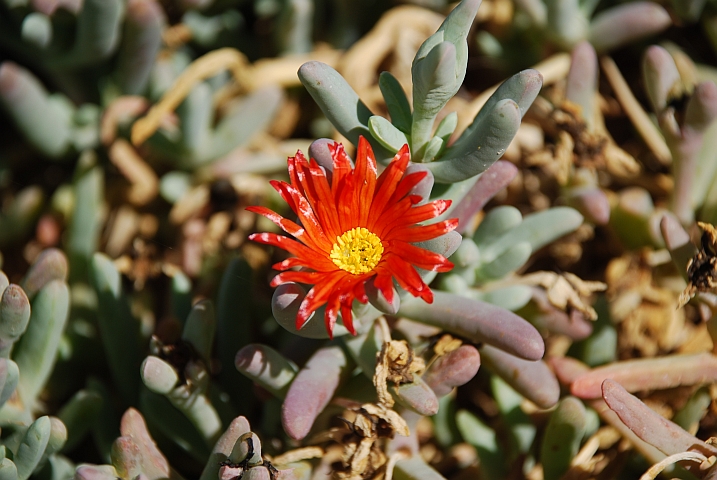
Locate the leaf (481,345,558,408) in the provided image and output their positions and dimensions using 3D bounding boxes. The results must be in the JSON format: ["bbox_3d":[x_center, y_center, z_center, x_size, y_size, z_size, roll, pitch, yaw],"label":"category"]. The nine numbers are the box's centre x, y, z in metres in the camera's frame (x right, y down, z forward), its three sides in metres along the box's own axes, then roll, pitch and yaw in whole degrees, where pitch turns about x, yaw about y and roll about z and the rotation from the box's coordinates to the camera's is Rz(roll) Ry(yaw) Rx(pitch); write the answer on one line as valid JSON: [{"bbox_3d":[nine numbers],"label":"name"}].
[{"bbox_3d":[0.031,0.026,0.811,0.020,0.008,0.008,37,90,17],"label":"leaf"}]

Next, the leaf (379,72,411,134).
[{"bbox_3d":[0.008,-0.025,0.766,0.003,0.003,0.015,-23,75,1],"label":"leaf"}]

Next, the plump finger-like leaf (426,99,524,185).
[{"bbox_3d":[0.023,-0.020,0.802,0.009,0.021,0.008,53,28,0],"label":"plump finger-like leaf"}]

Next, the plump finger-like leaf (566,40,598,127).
[{"bbox_3d":[0.046,-0.030,0.816,0.006,0.023,0.005,-2,35,3],"label":"plump finger-like leaf"}]

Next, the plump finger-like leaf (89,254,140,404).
[{"bbox_3d":[-0.050,0.019,0.834,0.008,0.032,0.007,-13,16,-4],"label":"plump finger-like leaf"}]

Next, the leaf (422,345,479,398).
[{"bbox_3d":[0.017,0.026,0.772,0.006,0.020,0.006,55,42,2],"label":"leaf"}]

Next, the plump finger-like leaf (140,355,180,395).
[{"bbox_3d":[-0.040,0.027,0.804,0.007,0.010,0.007,-43,45,-3],"label":"plump finger-like leaf"}]

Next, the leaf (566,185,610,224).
[{"bbox_3d":[0.046,-0.008,0.810,0.006,0.005,0.015,-42,39,3],"label":"leaf"}]

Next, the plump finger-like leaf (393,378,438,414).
[{"bbox_3d":[0.011,0.030,0.796,0.013,0.006,0.006,37,89,28],"label":"plump finger-like leaf"}]

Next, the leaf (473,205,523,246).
[{"bbox_3d":[0.028,-0.002,0.824,0.007,0.016,0.007,41,49,1],"label":"leaf"}]

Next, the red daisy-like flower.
[{"bbox_3d":[-0.001,0.000,0.799,0.041,0.017,0.041,0,68,4],"label":"red daisy-like flower"}]

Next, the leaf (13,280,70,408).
[{"bbox_3d":[-0.064,0.021,0.816,0.008,0.027,0.008,13,19,-4],"label":"leaf"}]

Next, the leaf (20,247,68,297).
[{"bbox_3d":[-0.062,0.011,0.796,0.006,0.022,0.005,13,27,-4],"label":"leaf"}]

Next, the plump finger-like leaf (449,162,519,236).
[{"bbox_3d":[0.024,-0.008,0.780,0.005,0.020,0.005,41,18,1],"label":"plump finger-like leaf"}]

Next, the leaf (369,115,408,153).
[{"bbox_3d":[0.006,-0.019,0.758,0.004,0.012,0.003,-46,30,1],"label":"leaf"}]

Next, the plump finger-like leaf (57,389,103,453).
[{"bbox_3d":[-0.058,0.037,0.825,0.007,0.016,0.007,28,34,-2],"label":"plump finger-like leaf"}]

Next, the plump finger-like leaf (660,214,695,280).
[{"bbox_3d":[0.063,0.002,0.795,0.005,0.018,0.004,-20,33,4],"label":"plump finger-like leaf"}]

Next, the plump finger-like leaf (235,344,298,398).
[{"bbox_3d":[-0.017,0.026,0.768,0.006,0.019,0.006,22,87,44],"label":"plump finger-like leaf"}]

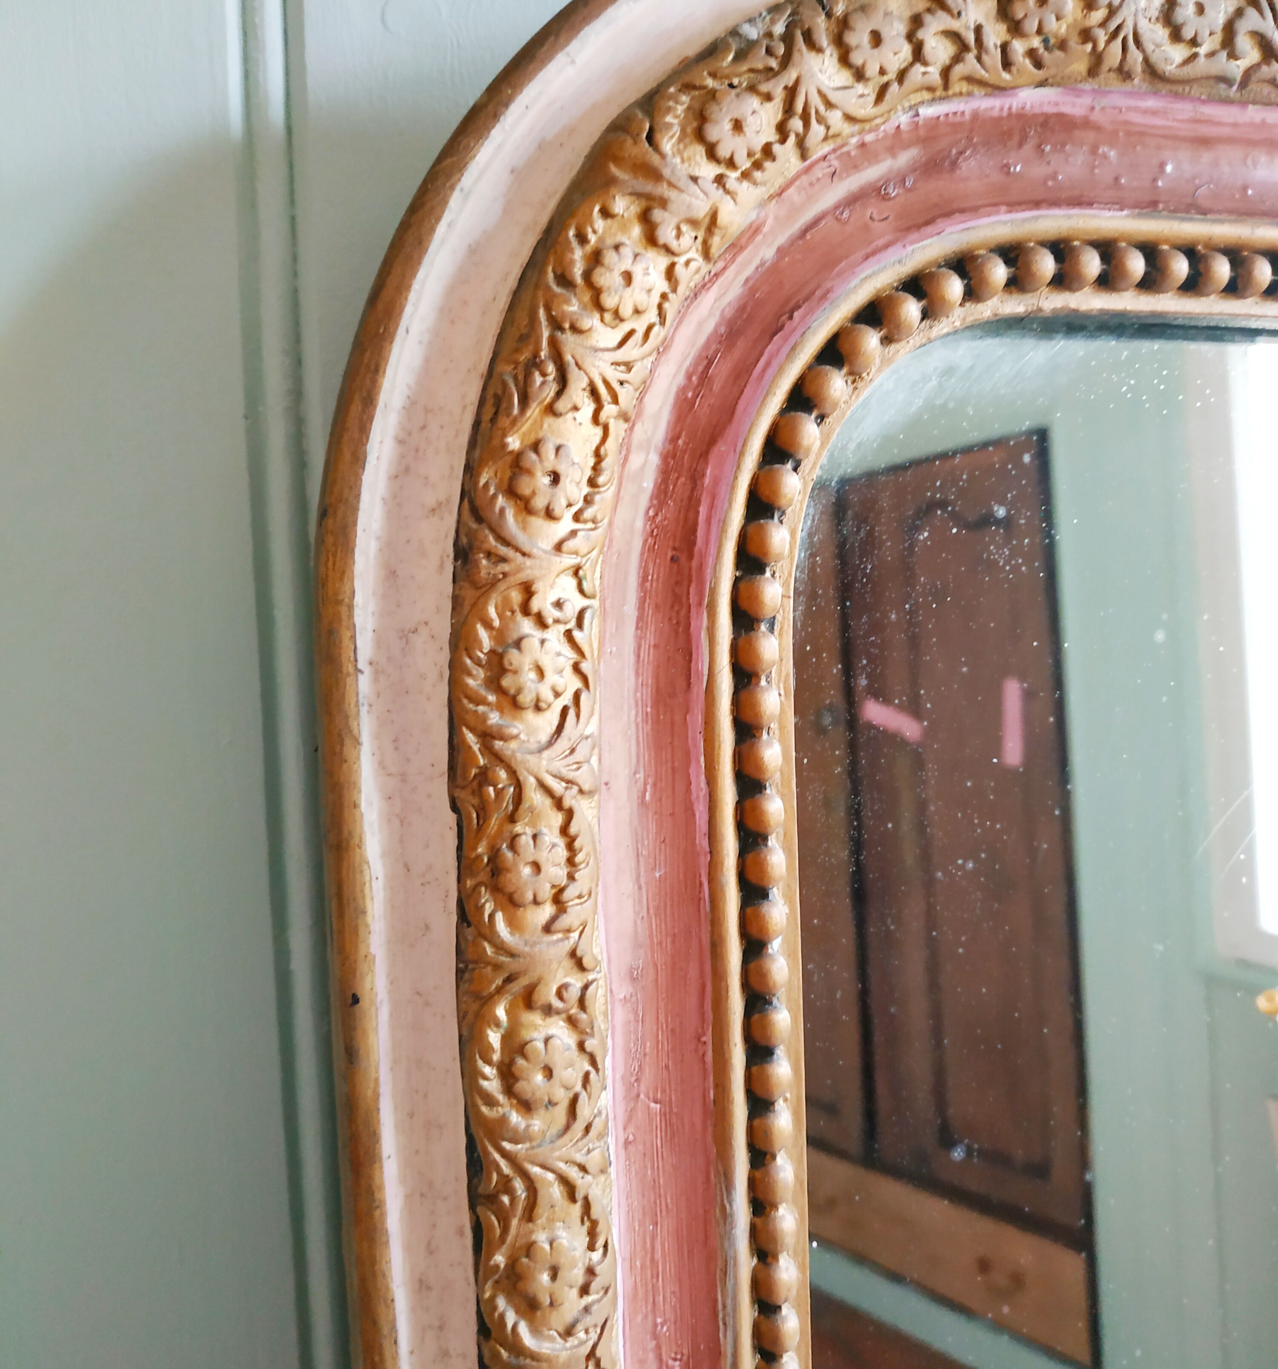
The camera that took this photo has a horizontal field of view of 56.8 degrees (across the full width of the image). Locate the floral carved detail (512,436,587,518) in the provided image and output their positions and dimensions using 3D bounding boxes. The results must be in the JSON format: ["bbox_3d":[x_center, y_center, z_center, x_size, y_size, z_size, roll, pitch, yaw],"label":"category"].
[{"bbox_3d":[-0.022,-0.051,0.291,0.019,0.020,0.005,-2,3,-12],"label":"floral carved detail"}]

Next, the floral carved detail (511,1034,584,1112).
[{"bbox_3d":[-0.023,0.098,0.299,0.018,0.020,0.005,-2,3,-12],"label":"floral carved detail"}]

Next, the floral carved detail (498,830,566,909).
[{"bbox_3d":[-0.027,0.046,0.295,0.018,0.020,0.005,-2,3,-12],"label":"floral carved detail"}]

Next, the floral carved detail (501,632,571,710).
[{"bbox_3d":[-0.025,-0.003,0.293,0.018,0.019,0.005,-2,3,-12],"label":"floral carved detail"}]

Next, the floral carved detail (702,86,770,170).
[{"bbox_3d":[0.024,-0.140,0.297,0.018,0.019,0.005,-2,3,-12],"label":"floral carved detail"}]

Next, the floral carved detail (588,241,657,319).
[{"bbox_3d":[-0.004,-0.100,0.293,0.018,0.019,0.005,-2,3,-12],"label":"floral carved detail"}]

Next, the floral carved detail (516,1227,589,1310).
[{"bbox_3d":[-0.022,0.149,0.302,0.019,0.021,0.005,-2,3,-12],"label":"floral carved detail"}]

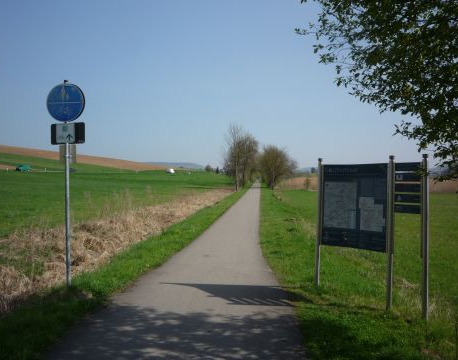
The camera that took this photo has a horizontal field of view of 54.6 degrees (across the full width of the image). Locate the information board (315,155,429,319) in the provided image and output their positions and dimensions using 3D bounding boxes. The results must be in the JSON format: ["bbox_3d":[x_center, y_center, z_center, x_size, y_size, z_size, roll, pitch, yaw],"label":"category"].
[{"bbox_3d":[1.880,0.680,6.100,0.100,2.000,1.870,0,0,-33],"label":"information board"}]

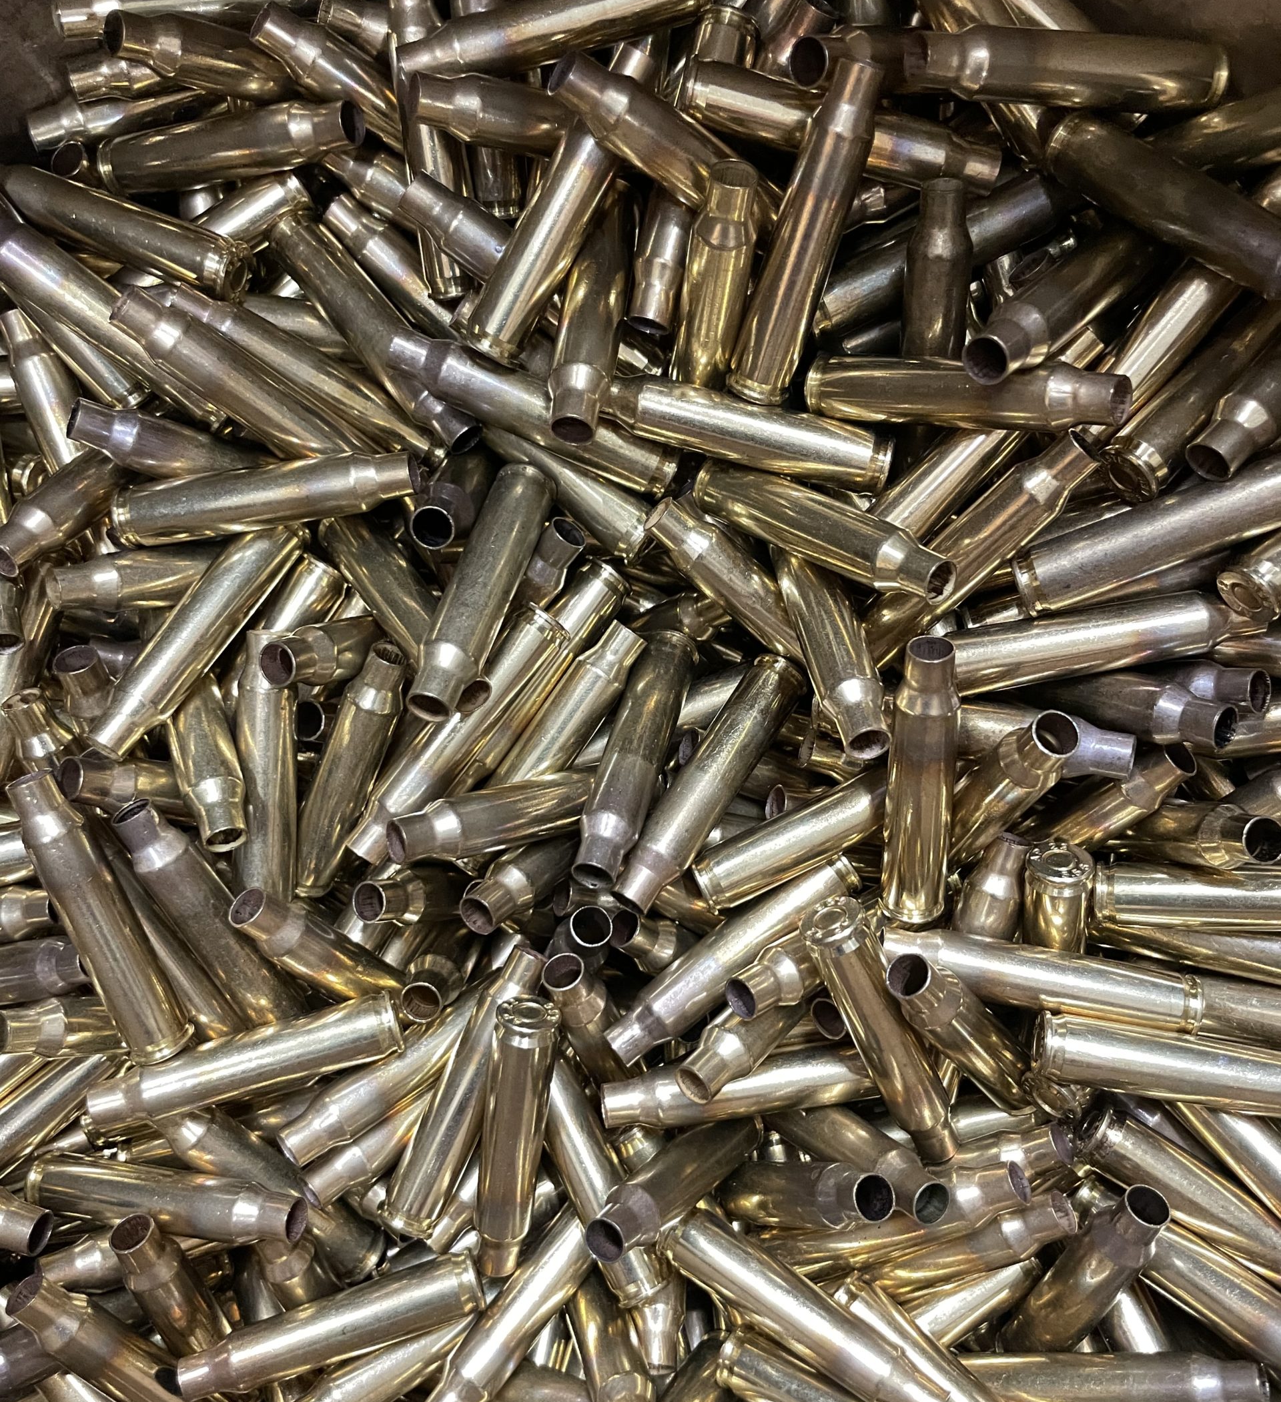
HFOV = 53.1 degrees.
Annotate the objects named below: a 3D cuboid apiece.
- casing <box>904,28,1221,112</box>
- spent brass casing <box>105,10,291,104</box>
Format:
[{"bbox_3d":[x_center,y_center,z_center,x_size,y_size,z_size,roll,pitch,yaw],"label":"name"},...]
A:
[{"bbox_3d":[0.058,-0.086,0.175,0.045,0.010,0.010,-3,83,-15],"label":"casing"},{"bbox_3d":[-0.063,-0.102,0.207,0.045,0.010,0.010,-11,80,-45],"label":"spent brass casing"}]

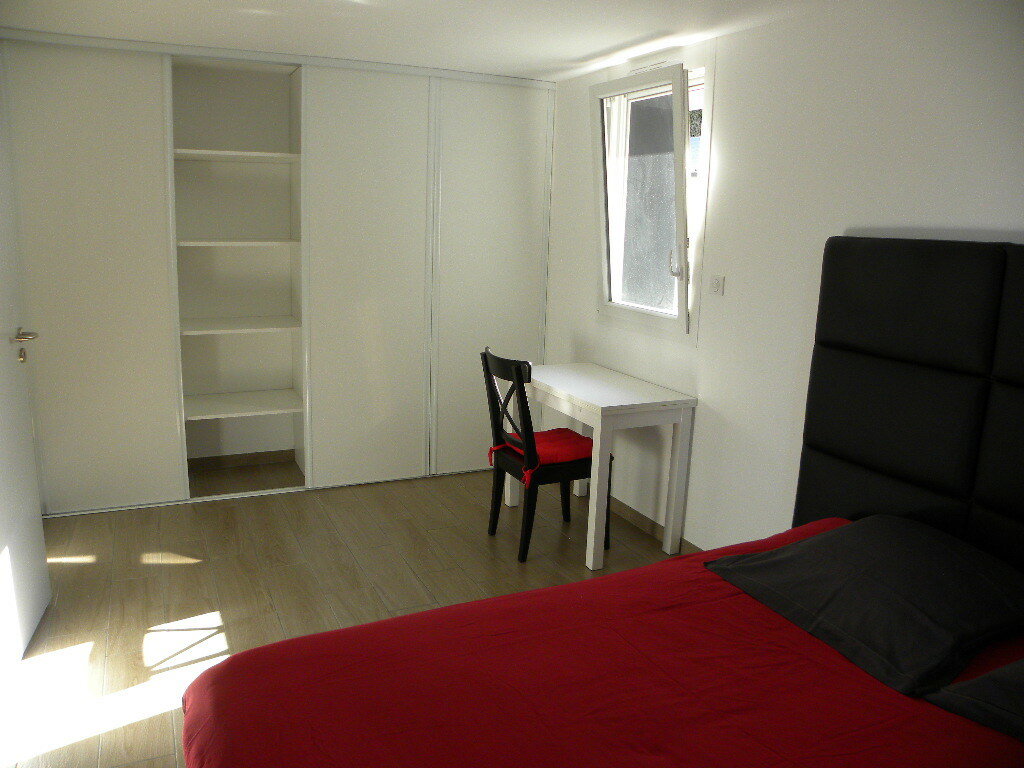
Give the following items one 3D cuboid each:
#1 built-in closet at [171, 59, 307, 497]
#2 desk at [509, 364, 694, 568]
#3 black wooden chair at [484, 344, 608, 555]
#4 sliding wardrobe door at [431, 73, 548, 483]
[{"bbox_3d":[-1.472,-0.541,4.180,0.610,2.190,0.550,-4,13,-24],"label":"built-in closet"},{"bbox_3d":[0.392,0.354,3.767,0.508,0.740,0.905,-4,13,-25],"label":"desk"},{"bbox_3d":[0.184,0.303,3.570,0.520,0.910,0.430,-4,13,-24],"label":"black wooden chair"},{"bbox_3d":[-0.131,-0.577,4.496,0.710,2.200,0.050,-4,13,-24],"label":"sliding wardrobe door"}]

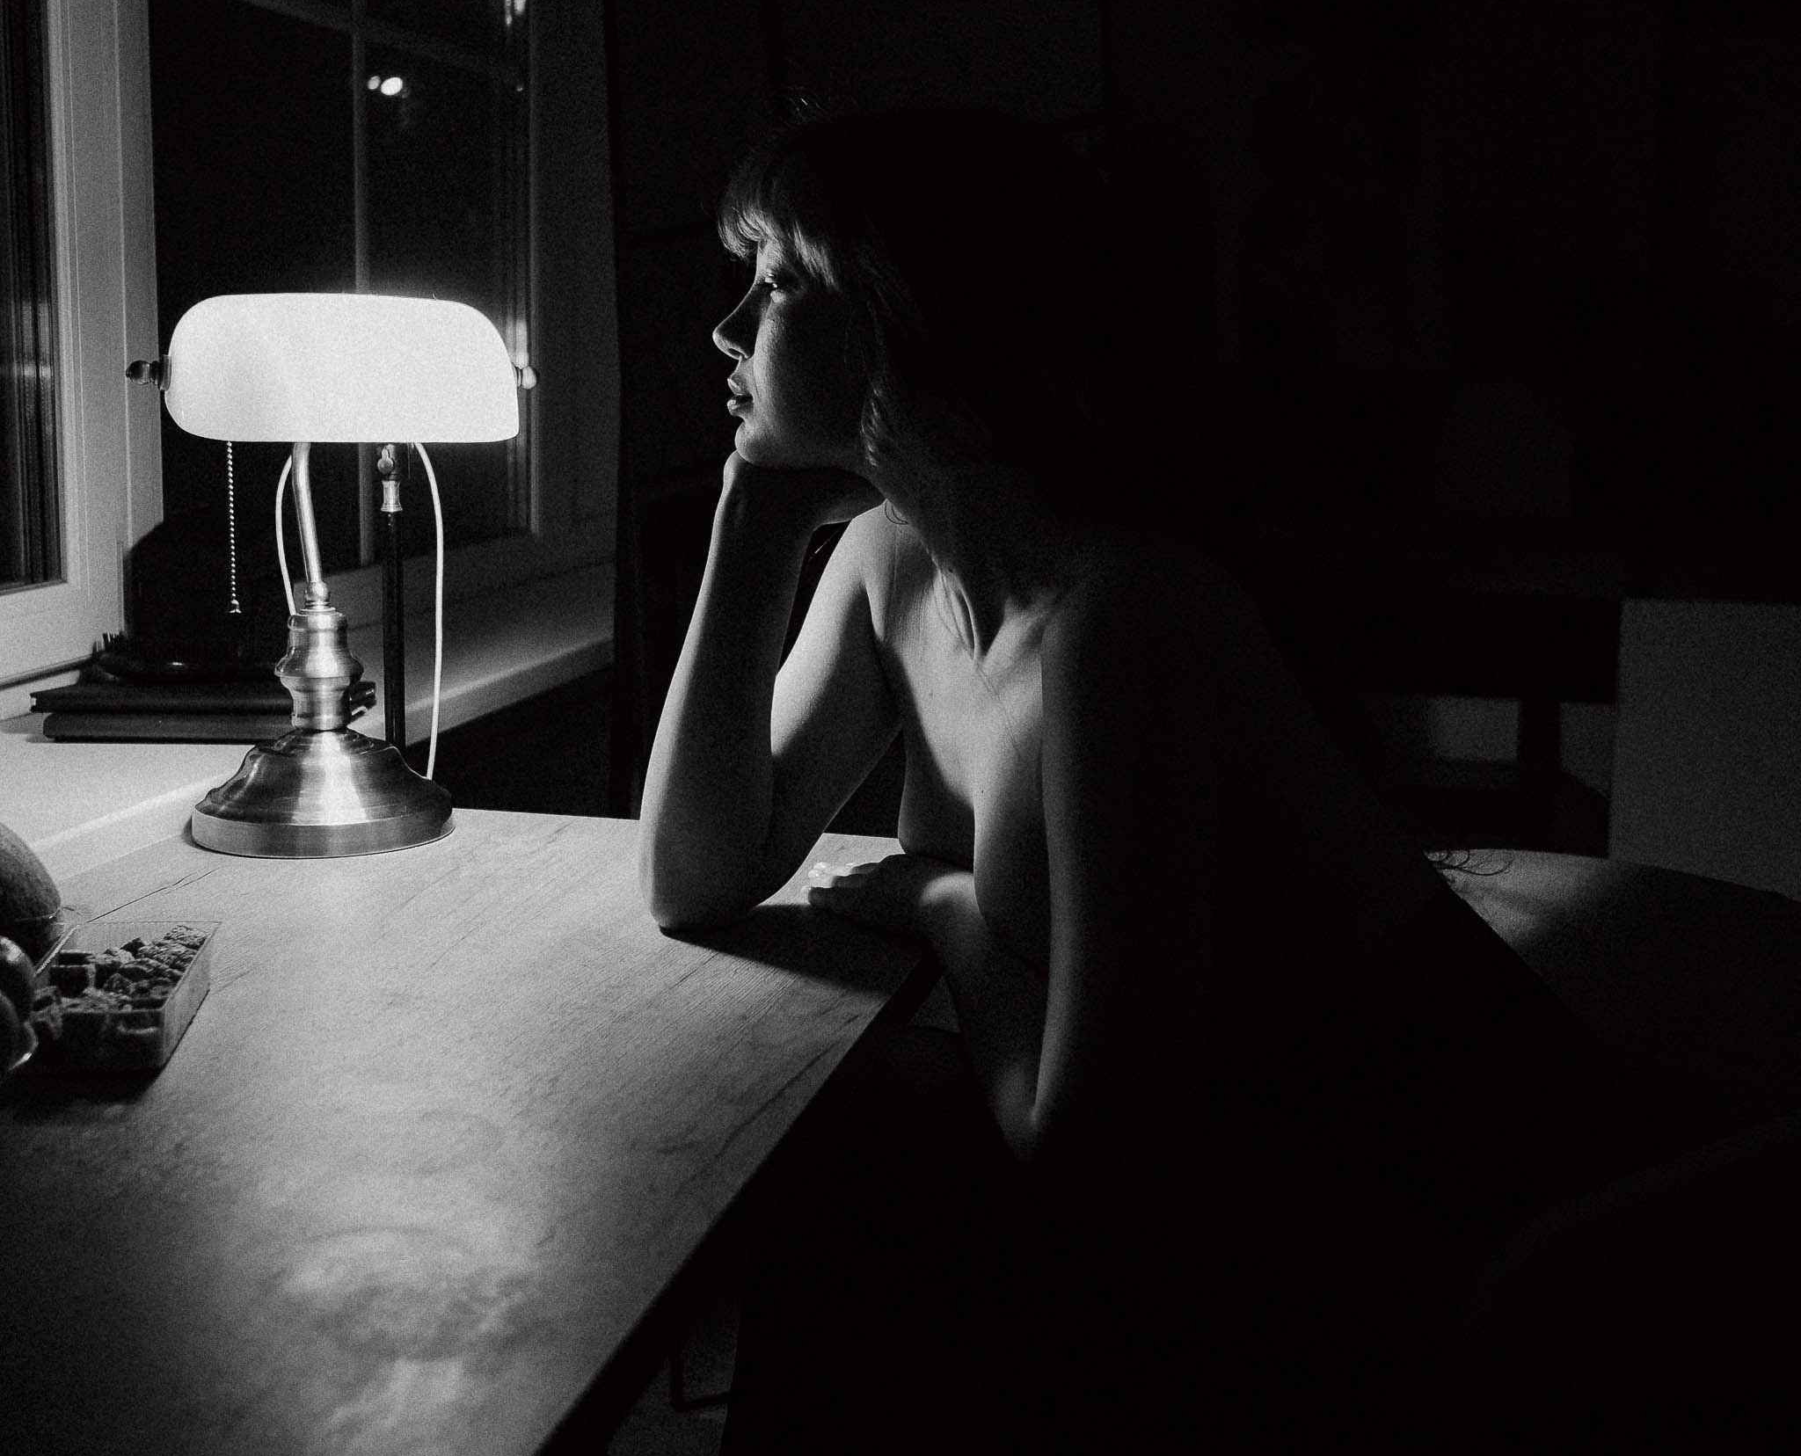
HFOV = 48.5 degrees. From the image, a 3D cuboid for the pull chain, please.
[{"bbox_3d":[-0.441,-0.132,1.325,0.011,0.118,0.011,-4,12,-27],"label":"pull chain"}]

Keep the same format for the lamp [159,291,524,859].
[{"bbox_3d":[-0.383,-0.112,1.347,0.260,0.362,0.190,-4,12,-27],"label":"lamp"}]

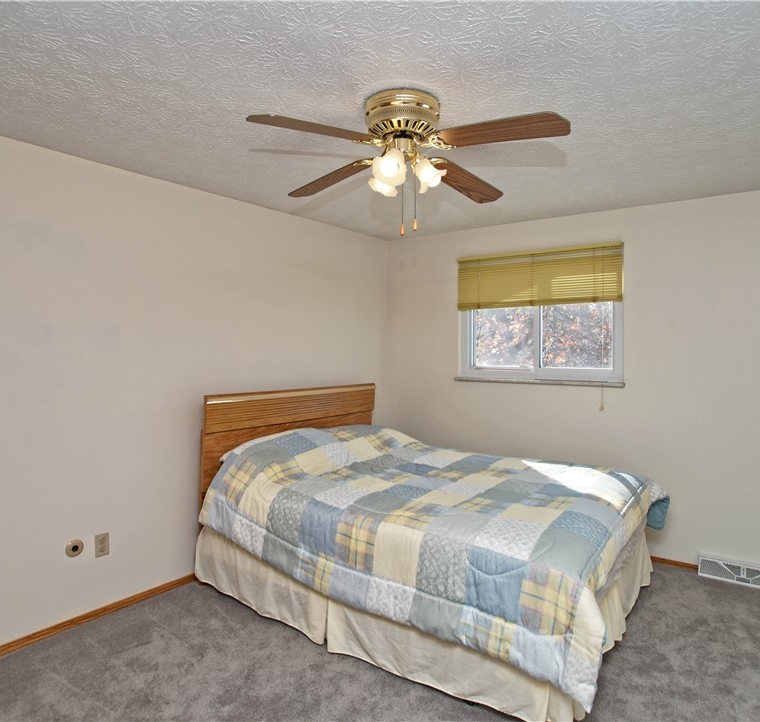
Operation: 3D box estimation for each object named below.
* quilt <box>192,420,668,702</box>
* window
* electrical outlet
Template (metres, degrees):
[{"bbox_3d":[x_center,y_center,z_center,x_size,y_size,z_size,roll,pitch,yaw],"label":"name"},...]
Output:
[{"bbox_3d":[0.320,0.806,2.889,2.220,0.531,1.737,2,3,37],"label":"quilt"},{"bbox_3d":[1.182,-0.325,3.718,1.283,1.004,0.106,2,3,37],"label":"window"},{"bbox_3d":[-1.458,0.971,2.539,0.008,0.117,0.071,2,3,37],"label":"electrical outlet"}]

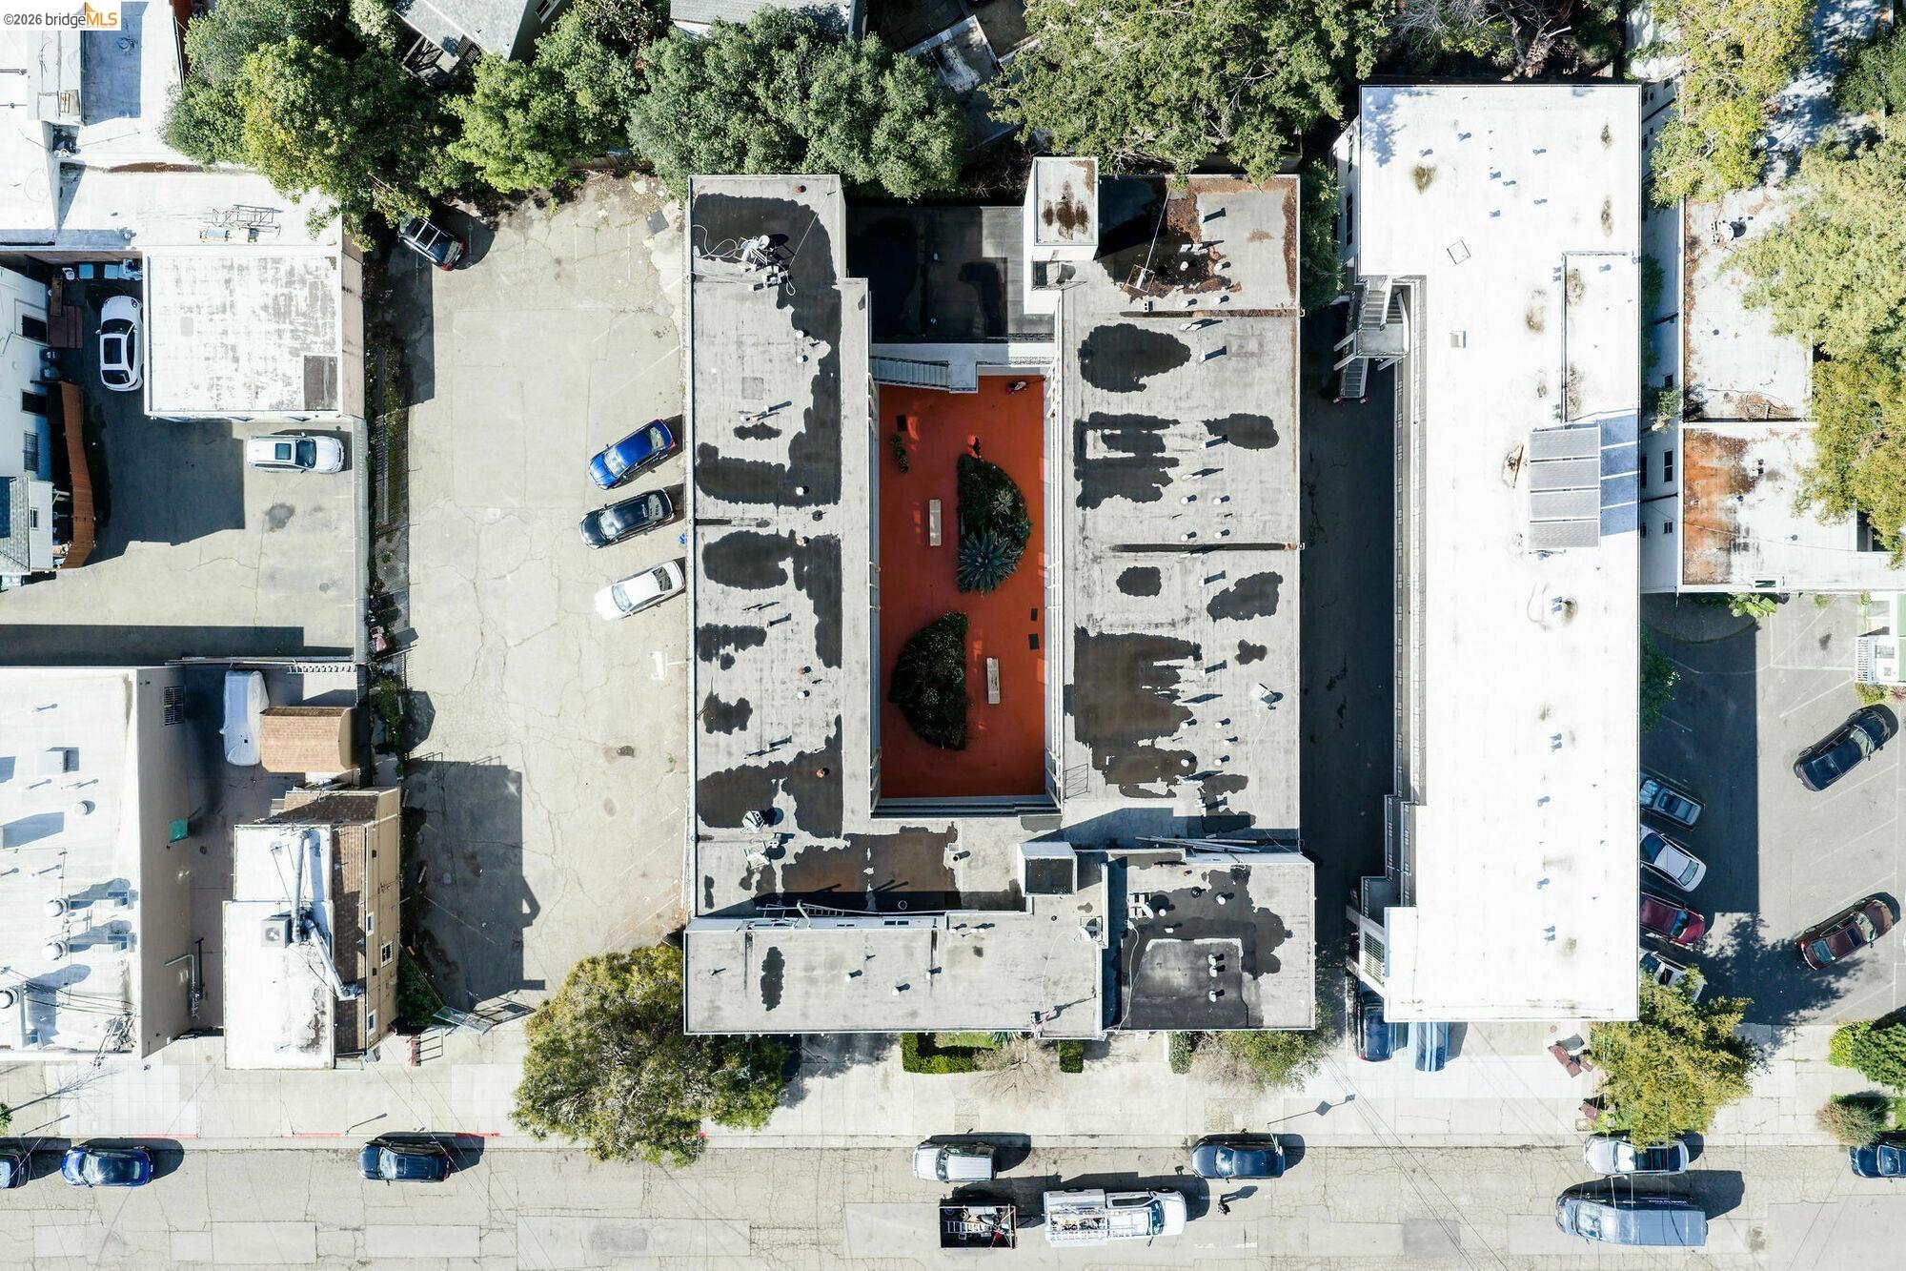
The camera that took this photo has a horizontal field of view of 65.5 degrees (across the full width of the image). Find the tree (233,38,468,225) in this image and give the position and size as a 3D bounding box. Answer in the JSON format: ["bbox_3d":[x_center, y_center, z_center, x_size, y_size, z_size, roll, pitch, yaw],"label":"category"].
[{"bbox_3d":[-29.000,-24.100,71.500,10.100,10.000,7.800,0,90,0],"label":"tree"}]

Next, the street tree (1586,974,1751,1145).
[{"bbox_3d":[33.900,20.027,71.620,8.000,9.000,8.100,0,90,0],"label":"street tree"}]

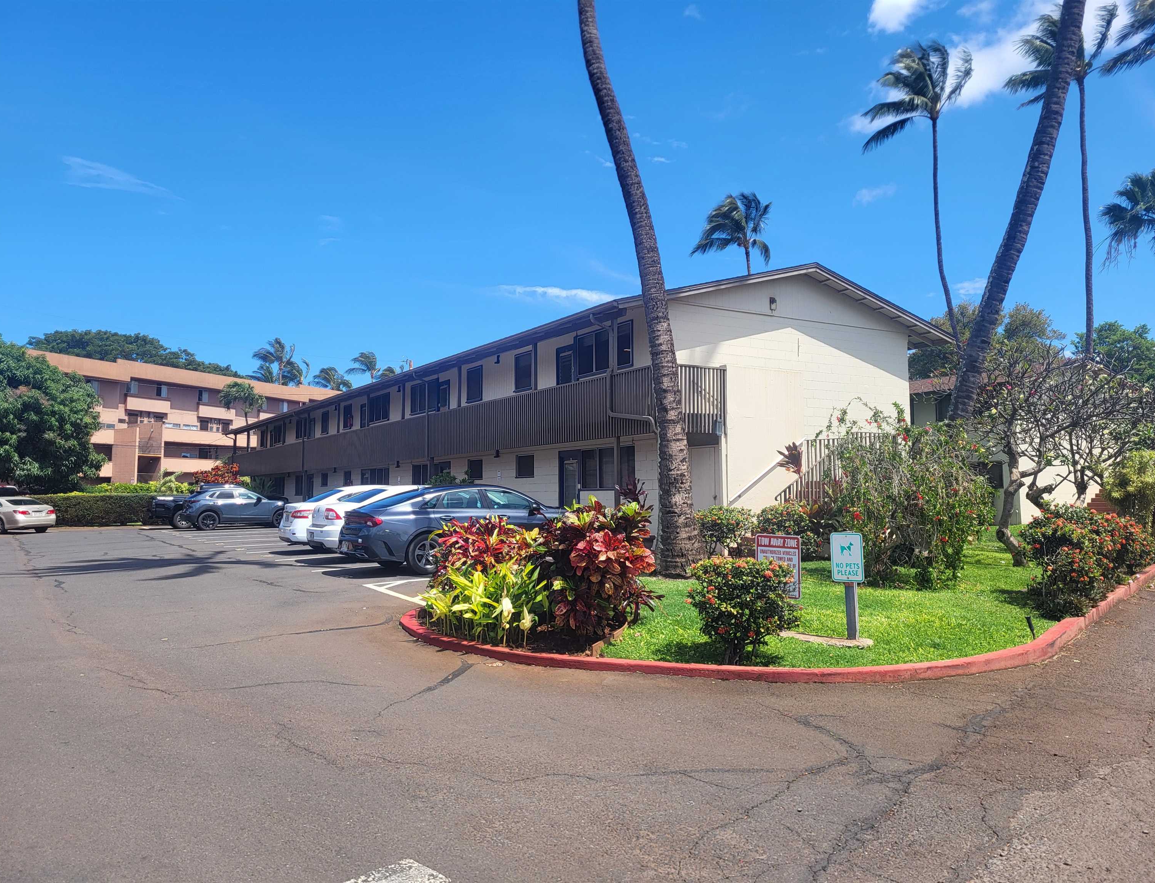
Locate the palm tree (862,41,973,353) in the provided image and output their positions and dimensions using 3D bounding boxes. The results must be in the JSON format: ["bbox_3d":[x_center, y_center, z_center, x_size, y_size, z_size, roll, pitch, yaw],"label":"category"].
[{"bbox_3d":[15.750,-7.785,41.613,5.300,22.793,5.200,-2,-4,21],"label":"palm tree"}]

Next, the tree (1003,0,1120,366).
[{"bbox_3d":[21.661,-8.390,40.143,5.200,23.765,5.000,-2,-4,29],"label":"tree"}]

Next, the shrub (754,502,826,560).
[{"bbox_3d":[4.196,1.797,17.425,1.400,1.180,1.350,0,-3,0],"label":"shrub"}]

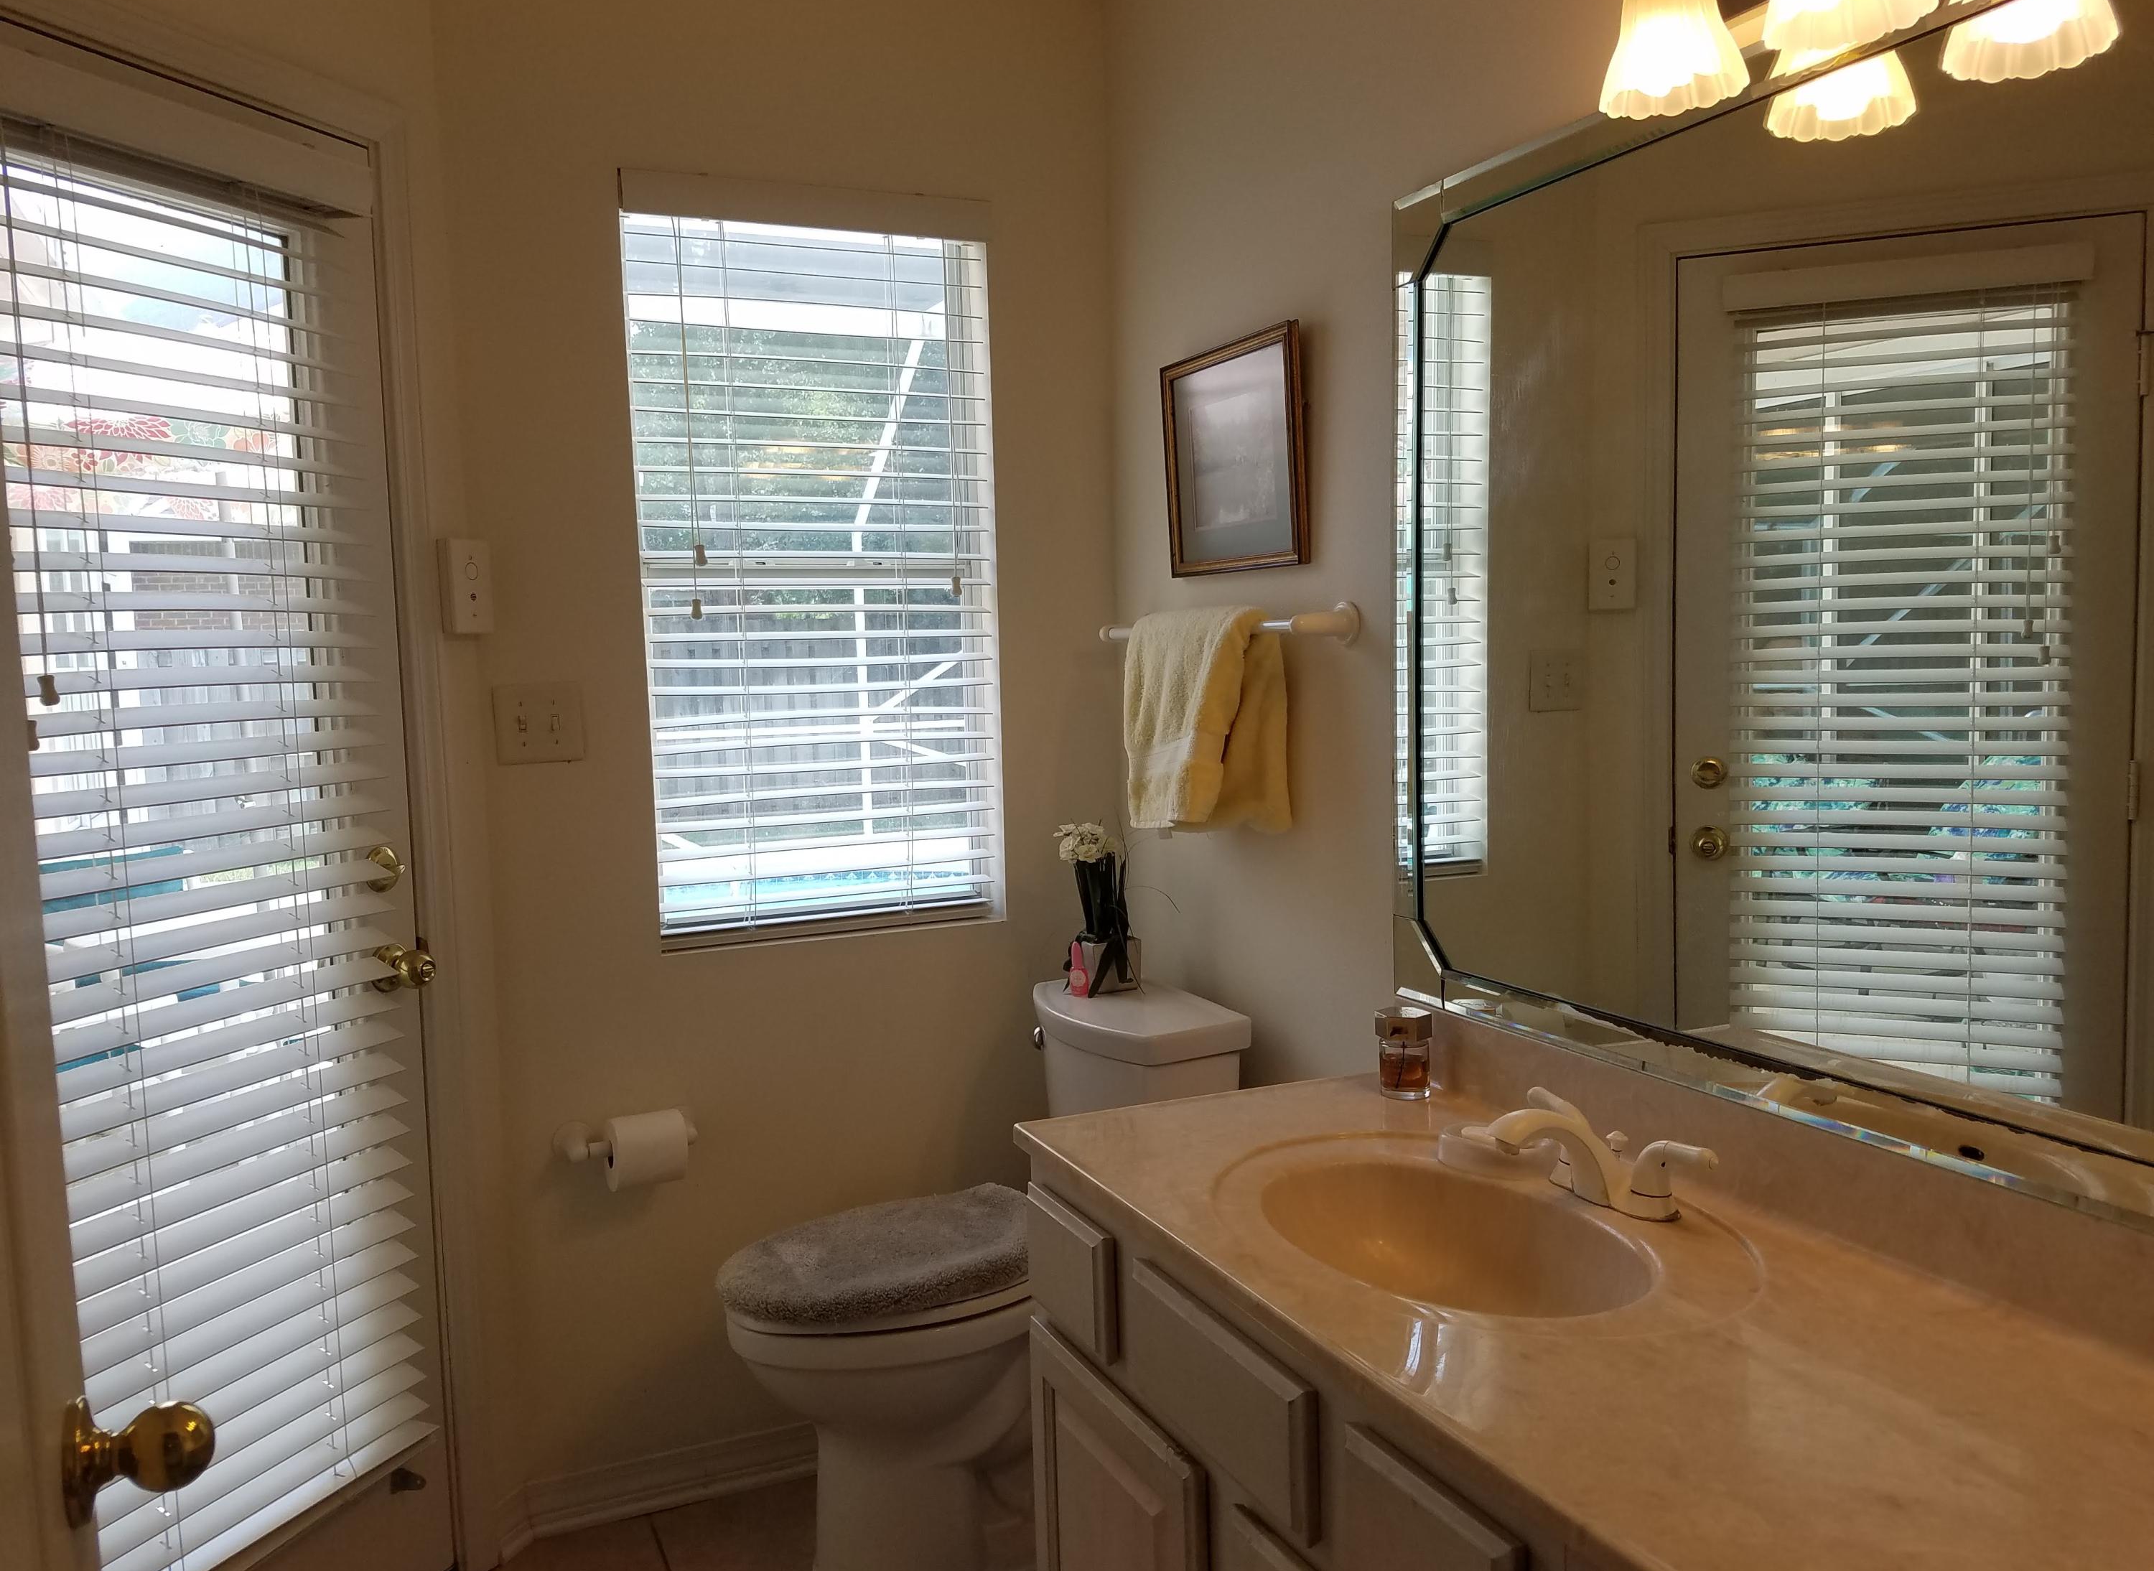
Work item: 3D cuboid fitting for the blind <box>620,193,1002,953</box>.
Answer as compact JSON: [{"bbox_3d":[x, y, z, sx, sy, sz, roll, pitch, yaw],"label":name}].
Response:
[{"bbox_3d":[-0.409,-0.331,2.607,0.572,1.113,0.061,-4,5,-24],"label":"blind"}]

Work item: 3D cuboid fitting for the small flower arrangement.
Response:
[{"bbox_3d":[0.030,0.199,2.582,0.109,0.275,0.109,-4,5,-24],"label":"small flower arrangement"}]

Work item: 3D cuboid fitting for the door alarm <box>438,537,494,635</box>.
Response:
[{"bbox_3d":[-0.871,-0.285,2.313,0.026,0.131,0.079,0,5,21],"label":"door alarm"}]

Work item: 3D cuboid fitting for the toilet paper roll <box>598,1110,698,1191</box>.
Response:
[{"bbox_3d":[-0.650,0.552,2.454,0.103,0.106,0.106,-4,5,-24],"label":"toilet paper roll"}]

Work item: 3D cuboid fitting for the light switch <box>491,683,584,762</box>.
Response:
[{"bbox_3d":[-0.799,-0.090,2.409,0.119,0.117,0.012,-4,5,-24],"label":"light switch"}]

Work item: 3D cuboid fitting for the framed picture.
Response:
[{"bbox_3d":[0.228,-0.479,2.370,0.020,0.326,0.378,-6,7,-24],"label":"framed picture"}]

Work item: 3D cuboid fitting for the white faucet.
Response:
[{"bbox_3d":[0.469,0.354,1.556,0.182,0.104,0.258,-4,5,-24],"label":"white faucet"}]

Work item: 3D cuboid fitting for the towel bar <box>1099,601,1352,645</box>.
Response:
[{"bbox_3d":[0.201,-0.231,2.388,0.096,0.056,0.632,-4,5,-24],"label":"towel bar"}]

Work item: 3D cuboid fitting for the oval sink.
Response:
[{"bbox_3d":[0.346,0.481,1.515,0.334,0.142,0.435,-4,5,-24],"label":"oval sink"}]

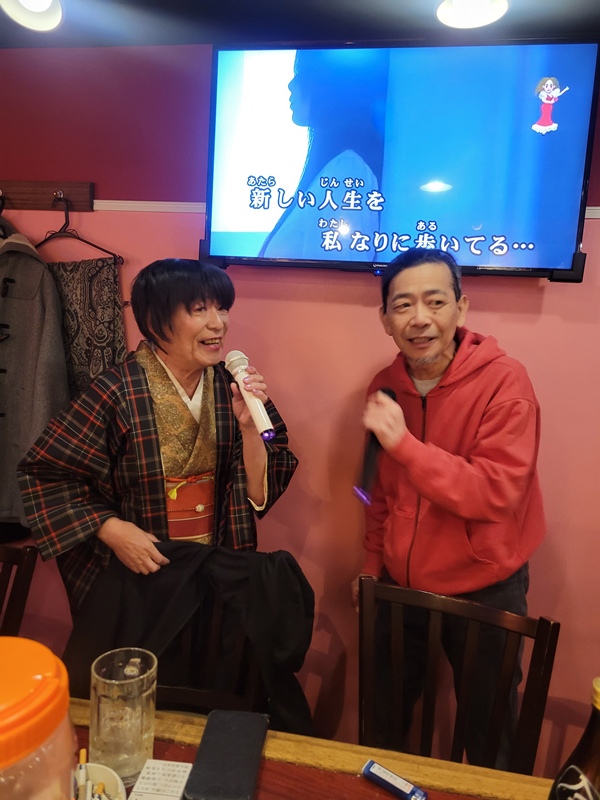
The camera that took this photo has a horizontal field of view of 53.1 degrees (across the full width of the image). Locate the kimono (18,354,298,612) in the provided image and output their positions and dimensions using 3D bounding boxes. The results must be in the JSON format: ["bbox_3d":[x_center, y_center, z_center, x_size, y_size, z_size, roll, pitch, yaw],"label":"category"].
[{"bbox_3d":[-0.324,0.215,1.365,0.570,0.680,0.380,0,8,-25],"label":"kimono"}]

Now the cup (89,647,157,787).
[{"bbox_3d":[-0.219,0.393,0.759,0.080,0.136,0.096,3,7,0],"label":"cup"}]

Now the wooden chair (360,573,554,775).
[{"bbox_3d":[0.178,0.879,1.030,0.410,0.960,0.480,6,8,24],"label":"wooden chair"}]

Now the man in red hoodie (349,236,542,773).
[{"bbox_3d":[0.335,0.510,1.365,0.450,1.650,0.330,8,9,32],"label":"man in red hoodie"}]

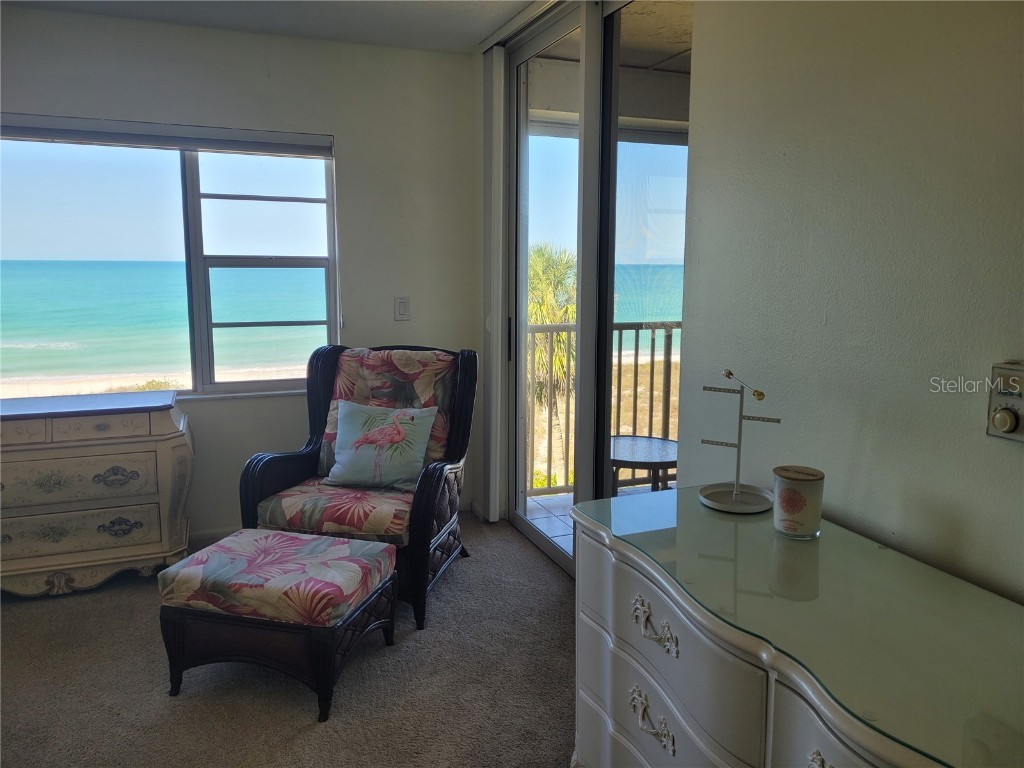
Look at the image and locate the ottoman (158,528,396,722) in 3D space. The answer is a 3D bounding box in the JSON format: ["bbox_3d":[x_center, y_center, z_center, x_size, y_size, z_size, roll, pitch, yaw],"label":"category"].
[{"bbox_3d":[-0.765,0.777,2.612,0.600,0.405,0.485,3,9,15],"label":"ottoman"}]

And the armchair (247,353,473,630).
[{"bbox_3d":[-0.593,0.369,3.286,0.790,1.010,0.840,2,9,11],"label":"armchair"}]

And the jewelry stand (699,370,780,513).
[{"bbox_3d":[0.552,0.125,1.858,0.190,0.317,0.180,6,10,32],"label":"jewelry stand"}]

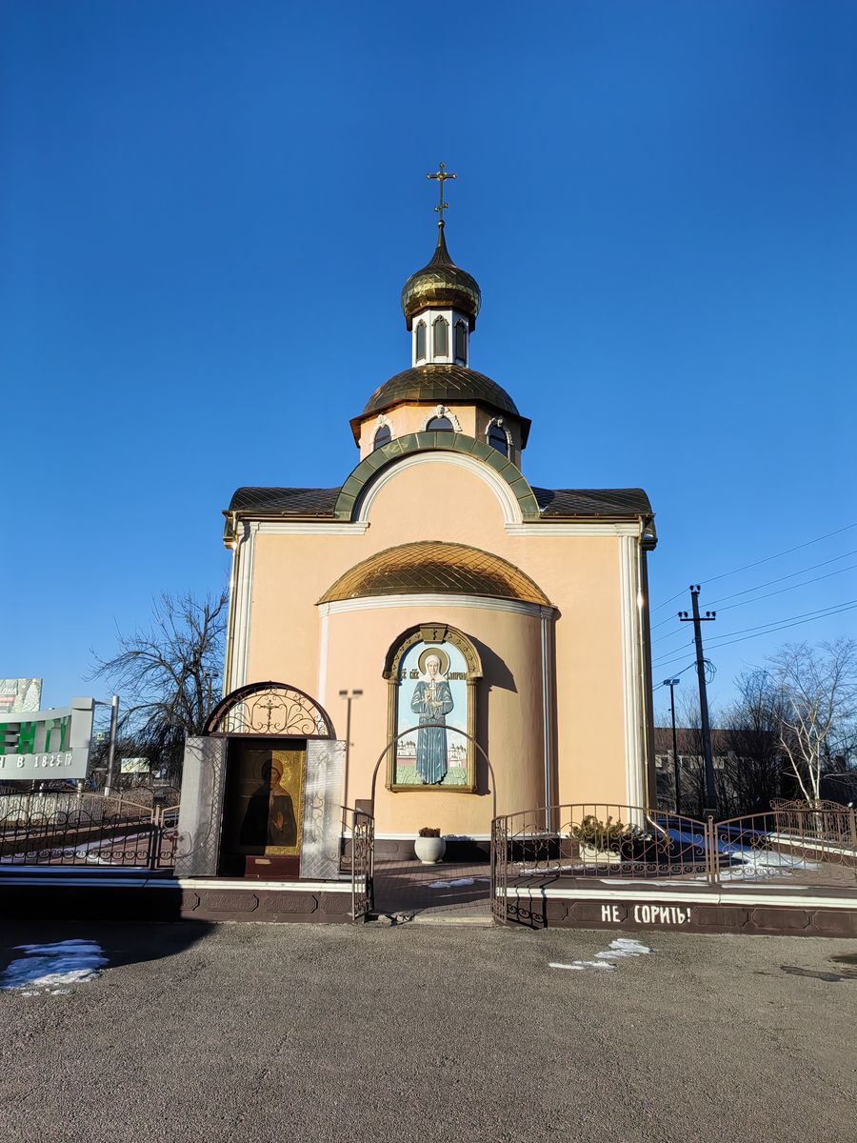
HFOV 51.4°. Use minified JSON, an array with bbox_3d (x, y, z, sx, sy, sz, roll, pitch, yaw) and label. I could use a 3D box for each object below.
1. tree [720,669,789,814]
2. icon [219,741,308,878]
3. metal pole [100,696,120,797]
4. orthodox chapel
[{"bbox_3d":[13.212,7.001,36.110,2.760,6.110,2.700,1,-13,1],"label":"tree"},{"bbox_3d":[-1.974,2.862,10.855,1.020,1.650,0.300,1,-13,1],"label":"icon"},{"bbox_3d":[-14.055,7.951,39.508,0.250,5.040,0.250,1,-13,1],"label":"metal pole"},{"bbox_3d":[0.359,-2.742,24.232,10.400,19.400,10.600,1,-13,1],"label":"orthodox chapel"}]

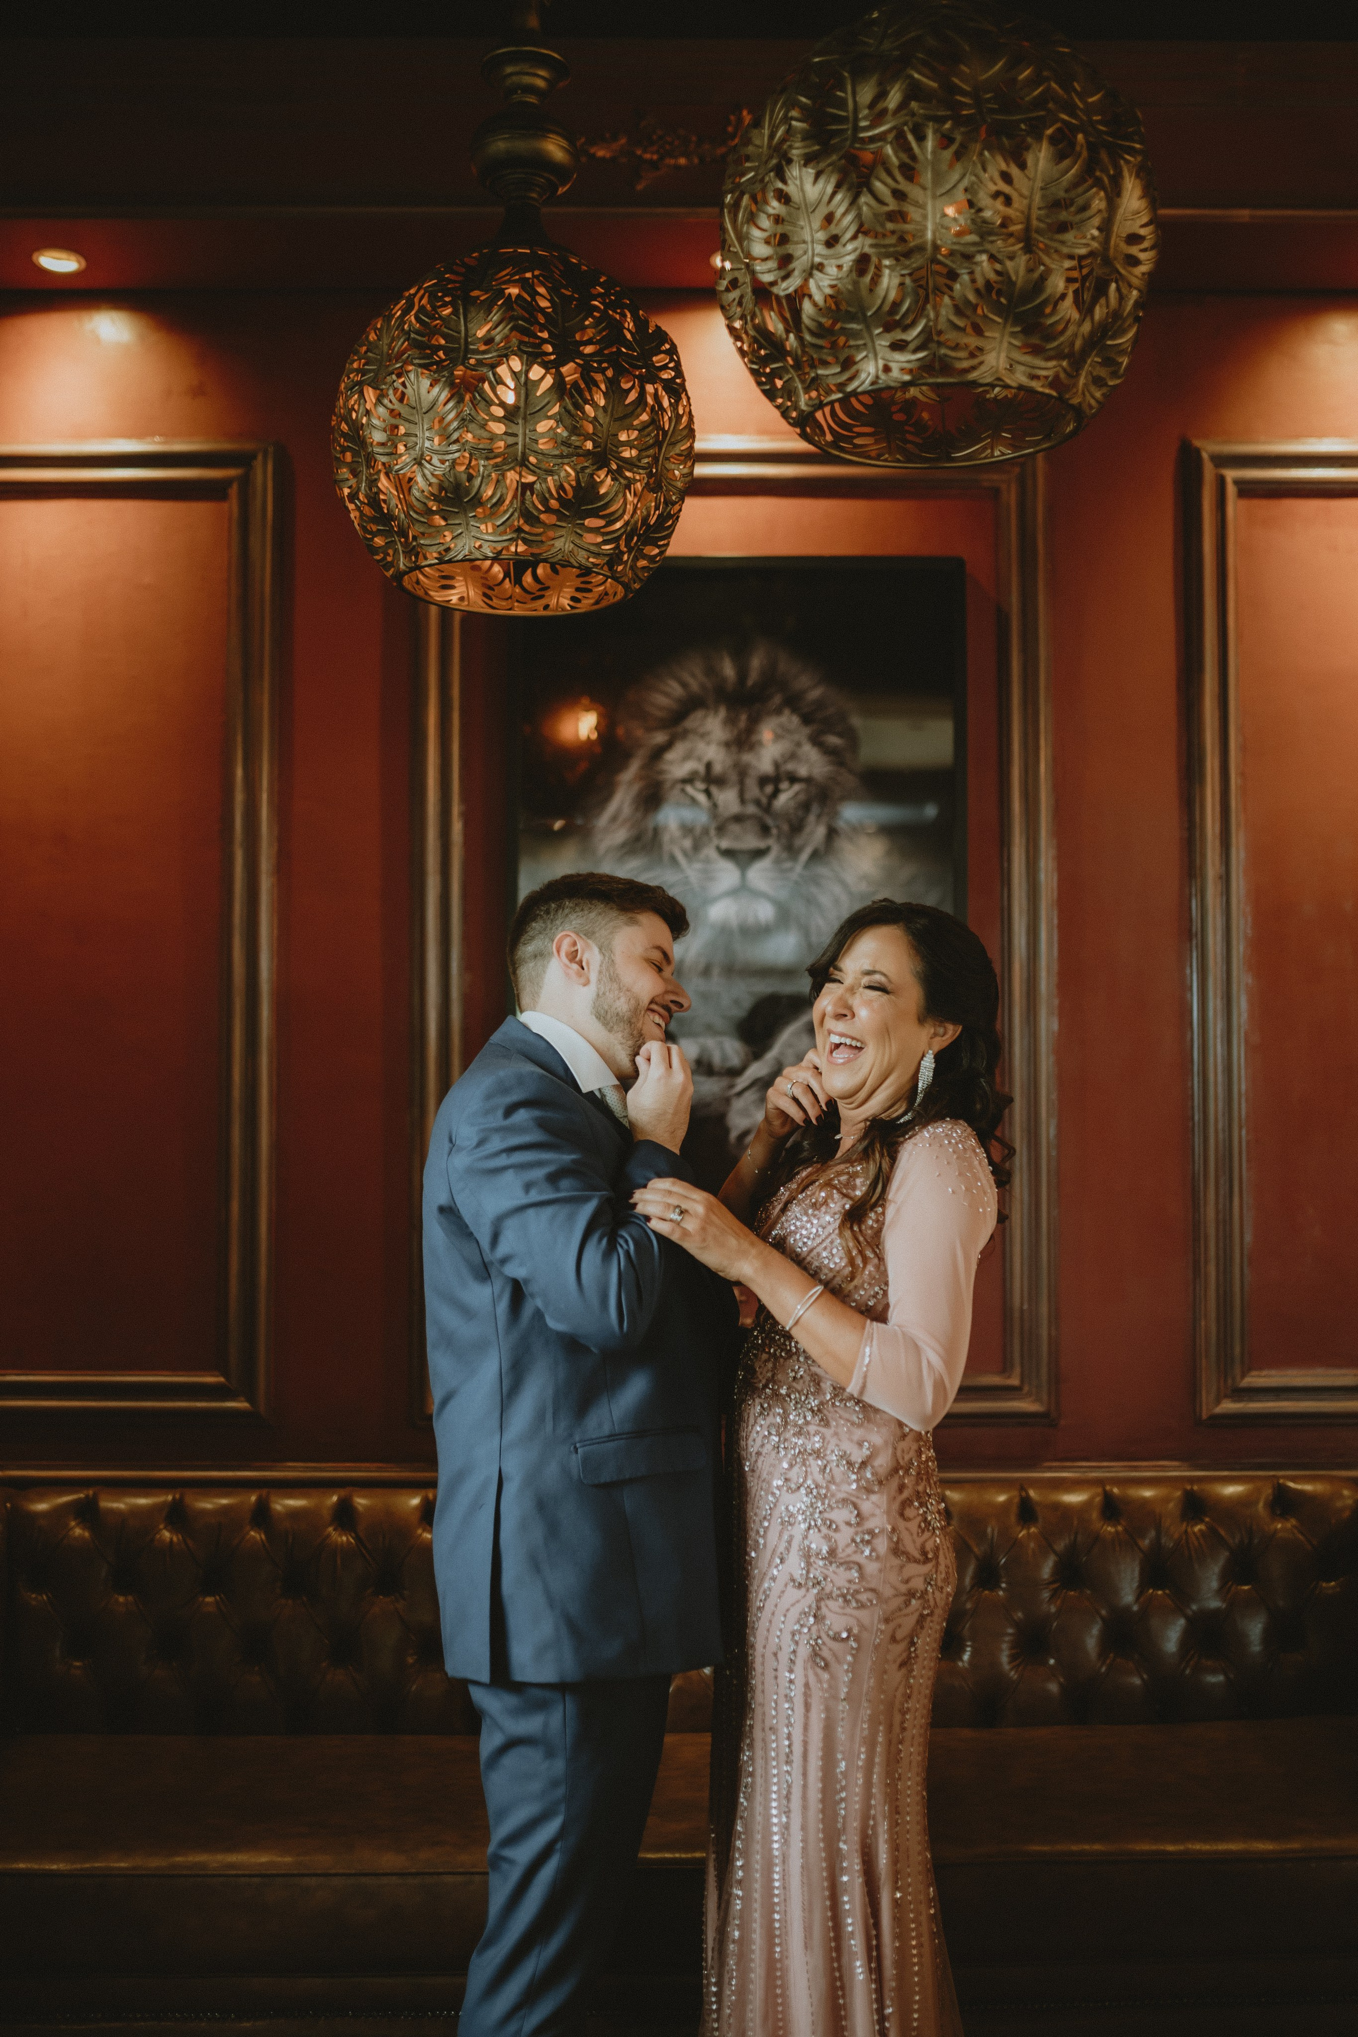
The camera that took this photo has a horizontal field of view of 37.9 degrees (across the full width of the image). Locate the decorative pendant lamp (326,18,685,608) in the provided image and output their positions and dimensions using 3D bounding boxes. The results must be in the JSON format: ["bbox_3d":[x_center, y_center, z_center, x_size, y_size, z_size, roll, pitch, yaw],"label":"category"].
[{"bbox_3d":[-0.178,-0.800,2.190,0.400,0.660,0.400,0,-2,0],"label":"decorative pendant lamp"}]

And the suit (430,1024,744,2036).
[{"bbox_3d":[-0.115,0.765,2.390,0.400,1.500,0.530,0,-2,-10],"label":"suit"}]

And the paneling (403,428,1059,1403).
[{"bbox_3d":[0.090,-0.153,3.380,1.100,1.680,0.060,0,-2,0],"label":"paneling"}]

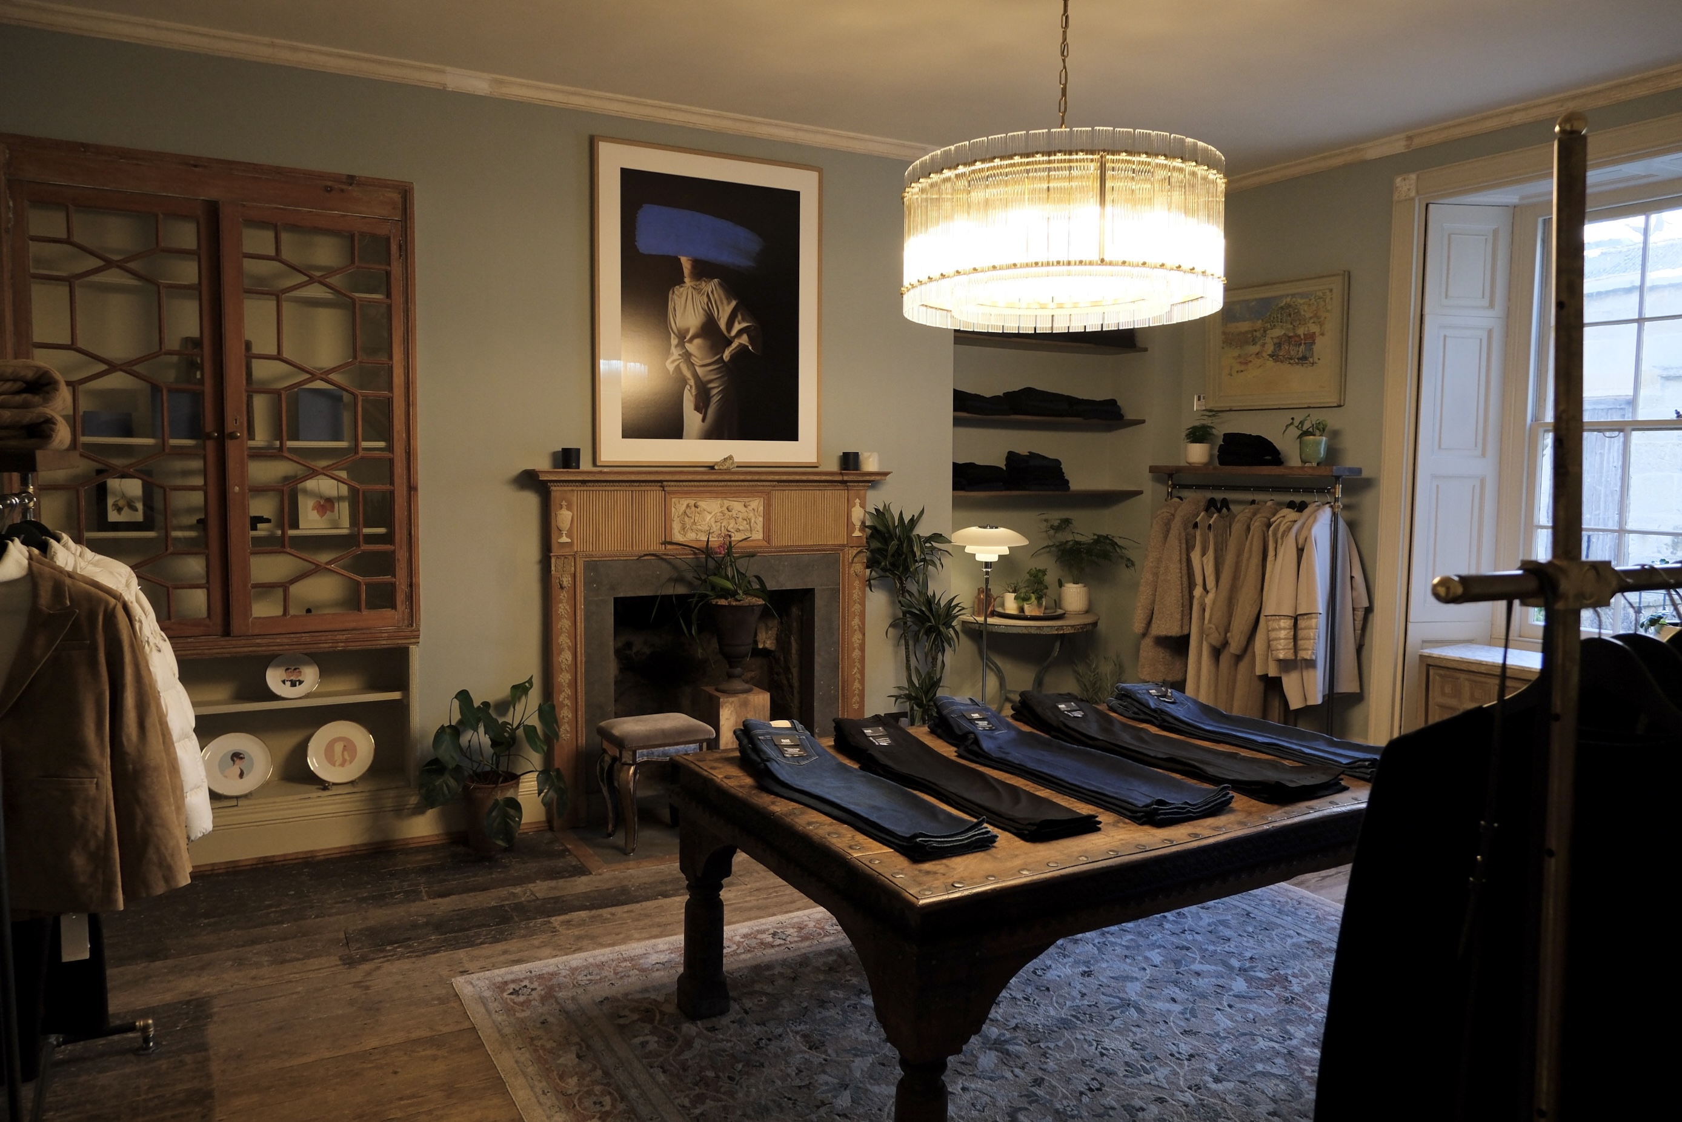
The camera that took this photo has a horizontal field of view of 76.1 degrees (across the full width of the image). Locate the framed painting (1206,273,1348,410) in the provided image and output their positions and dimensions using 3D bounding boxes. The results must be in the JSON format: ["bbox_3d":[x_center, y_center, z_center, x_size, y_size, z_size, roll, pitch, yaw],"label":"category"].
[{"bbox_3d":[2.200,-1.089,5.473,0.045,0.630,0.755,-3,6,-37],"label":"framed painting"}]

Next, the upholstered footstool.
[{"bbox_3d":[-0.763,0.910,4.457,0.420,0.480,0.330,-2,5,-26],"label":"upholstered footstool"}]

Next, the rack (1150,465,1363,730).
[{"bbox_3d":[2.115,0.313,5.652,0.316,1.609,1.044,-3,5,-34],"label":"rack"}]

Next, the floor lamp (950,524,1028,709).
[{"bbox_3d":[0.629,0.496,4.625,0.330,1.298,0.330,-2,5,-26],"label":"floor lamp"}]

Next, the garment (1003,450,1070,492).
[{"bbox_3d":[1.051,-0.481,5.777,0.265,0.215,0.240,-2,5,-26],"label":"garment"}]

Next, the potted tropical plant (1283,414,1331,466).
[{"bbox_3d":[2.319,-0.600,5.349,0.188,0.257,0.197,-3,5,-34],"label":"potted tropical plant"}]

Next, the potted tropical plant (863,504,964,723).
[{"bbox_3d":[0.358,0.436,5.131,0.454,1.411,0.444,0,4,0],"label":"potted tropical plant"}]

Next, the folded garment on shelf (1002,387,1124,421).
[{"bbox_3d":[1.243,-0.866,5.938,0.632,0.143,0.276,-2,5,-25],"label":"folded garment on shelf"}]

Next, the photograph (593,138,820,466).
[{"bbox_3d":[-0.559,-1.089,4.705,1.030,1.335,0.040,-2,5,-26],"label":"photograph"}]

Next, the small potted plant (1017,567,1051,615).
[{"bbox_3d":[1.023,0.157,5.692,0.175,0.245,0.175,0,4,0],"label":"small potted plant"}]

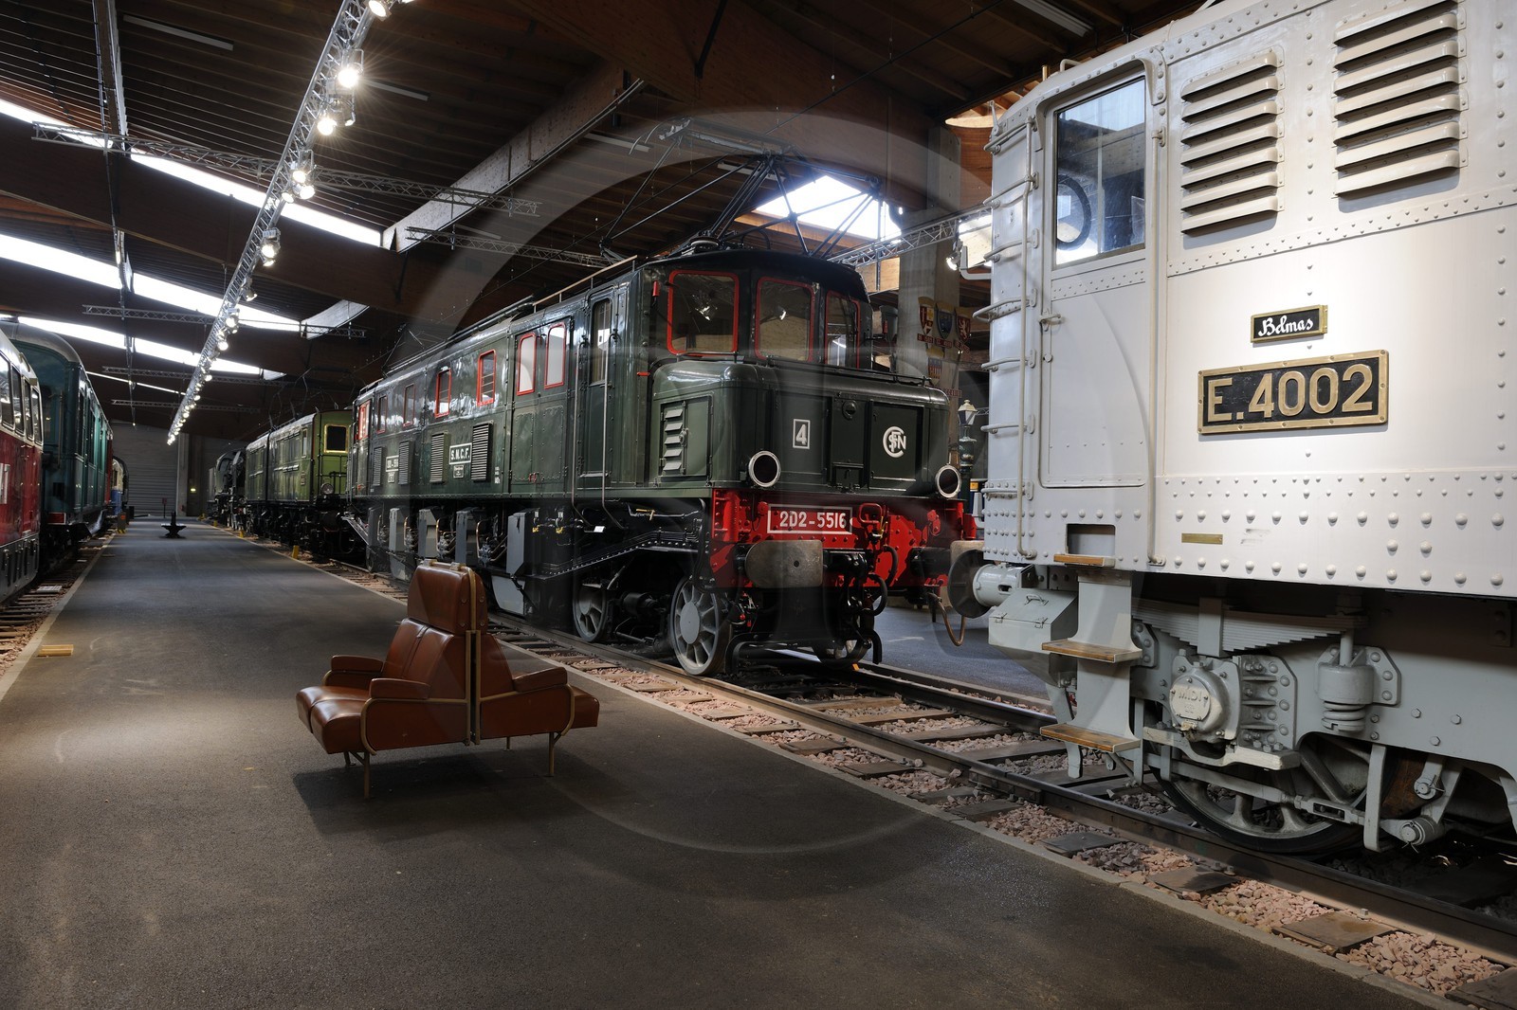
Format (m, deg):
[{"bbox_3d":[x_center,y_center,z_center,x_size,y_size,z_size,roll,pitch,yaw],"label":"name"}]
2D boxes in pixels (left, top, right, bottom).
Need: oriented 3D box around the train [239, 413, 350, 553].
[{"bbox_3d":[-14.613,-0.501,33.281,2.950,3.750,20.300,1,0,-31],"label":"train"}]

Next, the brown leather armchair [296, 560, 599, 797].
[{"bbox_3d":[-1.837,0.960,5.979,1.540,1.220,0.960,2,-1,-32],"label":"brown leather armchair"}]

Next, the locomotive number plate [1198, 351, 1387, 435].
[{"bbox_3d":[1.900,-0.395,3.656,0.025,0.245,0.703,1,0,-32],"label":"locomotive number plate"}]

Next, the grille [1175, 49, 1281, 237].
[{"bbox_3d":[1.790,-1.385,3.858,0.045,0.618,0.426,1,0,-32],"label":"grille"}]

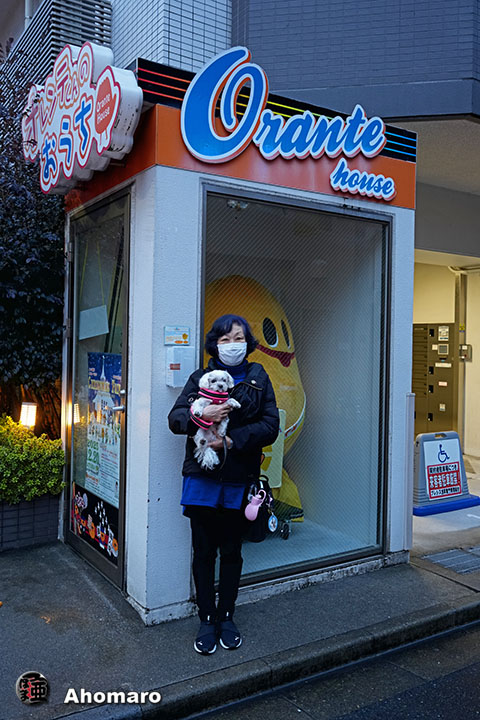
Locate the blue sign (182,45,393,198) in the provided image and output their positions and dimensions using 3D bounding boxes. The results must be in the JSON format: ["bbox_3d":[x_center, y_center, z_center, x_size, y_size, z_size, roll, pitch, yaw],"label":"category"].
[{"bbox_3d":[0.340,-1.329,3.292,1.500,0.660,0.100,0,2,-31],"label":"blue sign"}]

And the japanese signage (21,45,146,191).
[{"bbox_3d":[-0.974,-1.399,3.374,0.140,0.780,1.680,0,2,-35],"label":"japanese signage"}]

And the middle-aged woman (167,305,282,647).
[{"bbox_3d":[-0.073,0.570,2.804,0.510,1.570,0.390,1,1,-3],"label":"middle-aged woman"}]

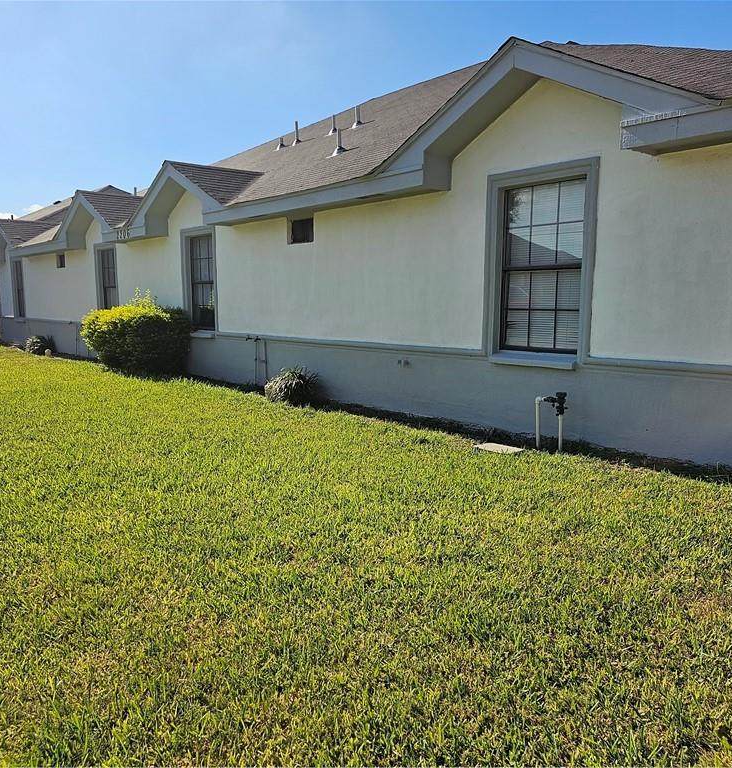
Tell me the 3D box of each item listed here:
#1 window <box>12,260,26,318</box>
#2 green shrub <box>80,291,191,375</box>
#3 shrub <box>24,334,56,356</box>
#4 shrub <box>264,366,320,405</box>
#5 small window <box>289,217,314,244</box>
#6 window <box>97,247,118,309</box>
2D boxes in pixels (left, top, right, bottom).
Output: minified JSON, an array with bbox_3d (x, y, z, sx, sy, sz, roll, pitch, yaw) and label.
[{"bbox_3d":[-9.602,-2.630,18.876,0.130,1.660,1.160,-5,9,-42],"label":"window"},{"bbox_3d":[-3.957,-0.831,11.604,1.250,1.400,2.150,-5,9,-42],"label":"green shrub"},{"bbox_3d":[-7.895,-0.962,16.501,0.680,0.500,0.720,-5,9,-42],"label":"shrub"},{"bbox_3d":[-0.951,-0.015,8.802,0.670,0.480,0.700,1,6,0],"label":"shrub"},{"bbox_3d":[-0.839,-2.052,9.096,0.120,0.370,0.580,-5,9,-42],"label":"small window"},{"bbox_3d":[-5.363,-2.040,14.167,0.130,1.660,1.160,-5,9,-42],"label":"window"}]

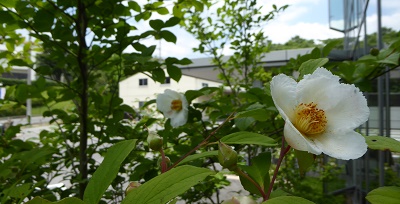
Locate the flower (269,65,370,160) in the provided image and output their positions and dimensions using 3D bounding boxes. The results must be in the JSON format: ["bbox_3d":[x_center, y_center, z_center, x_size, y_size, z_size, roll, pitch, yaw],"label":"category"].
[{"bbox_3d":[0.079,0.008,0.192,0.064,0.058,0.034,0,-25,-8],"label":"flower"}]

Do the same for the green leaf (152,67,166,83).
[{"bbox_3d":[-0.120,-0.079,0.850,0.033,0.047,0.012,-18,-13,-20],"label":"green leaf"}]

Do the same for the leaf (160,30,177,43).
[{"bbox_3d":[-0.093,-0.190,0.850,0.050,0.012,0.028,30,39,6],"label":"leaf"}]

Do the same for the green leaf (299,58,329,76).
[{"bbox_3d":[0.089,-0.024,0.230,0.044,0.010,0.026,-32,45,-6],"label":"green leaf"}]

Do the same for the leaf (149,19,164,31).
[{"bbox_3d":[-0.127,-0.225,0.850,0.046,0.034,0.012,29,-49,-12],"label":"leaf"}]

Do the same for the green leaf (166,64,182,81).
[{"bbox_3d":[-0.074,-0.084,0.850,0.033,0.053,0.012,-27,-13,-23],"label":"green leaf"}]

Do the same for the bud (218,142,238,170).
[{"bbox_3d":[0.018,0.035,0.185,0.011,0.018,0.011,-34,-5,-3],"label":"bud"}]

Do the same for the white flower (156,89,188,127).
[{"bbox_3d":[-0.046,0.009,0.480,0.056,0.061,0.034,0,-3,-31],"label":"white flower"}]

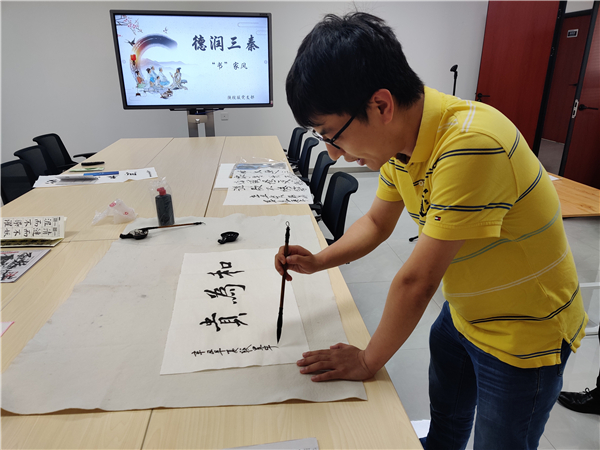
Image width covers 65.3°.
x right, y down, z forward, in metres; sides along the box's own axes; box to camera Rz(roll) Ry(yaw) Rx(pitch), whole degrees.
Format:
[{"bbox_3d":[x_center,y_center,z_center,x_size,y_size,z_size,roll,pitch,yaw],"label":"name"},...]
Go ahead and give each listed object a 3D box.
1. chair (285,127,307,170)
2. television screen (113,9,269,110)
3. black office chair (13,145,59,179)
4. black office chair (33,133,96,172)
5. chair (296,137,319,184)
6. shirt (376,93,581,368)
[{"bbox_3d":[-0.229,-0.393,4.183,0.580,0.910,0.590,-2,19,-6],"label":"chair"},{"bbox_3d":[-1.186,-1.870,5.368,1.740,1.030,0.090,-2,19,-6],"label":"television screen"},{"bbox_3d":[-1.551,-0.082,3.274,0.580,0.910,0.590,-2,19,-6],"label":"black office chair"},{"bbox_3d":[-1.762,-0.283,3.872,0.580,0.910,0.590,-2,19,-6],"label":"black office chair"},{"bbox_3d":[-0.147,-0.187,3.572,0.580,0.910,0.590,-2,19,-6],"label":"chair"},{"bbox_3d":[0.408,-0.009,1.054,0.360,0.650,0.470,-18,20,0],"label":"shirt"}]

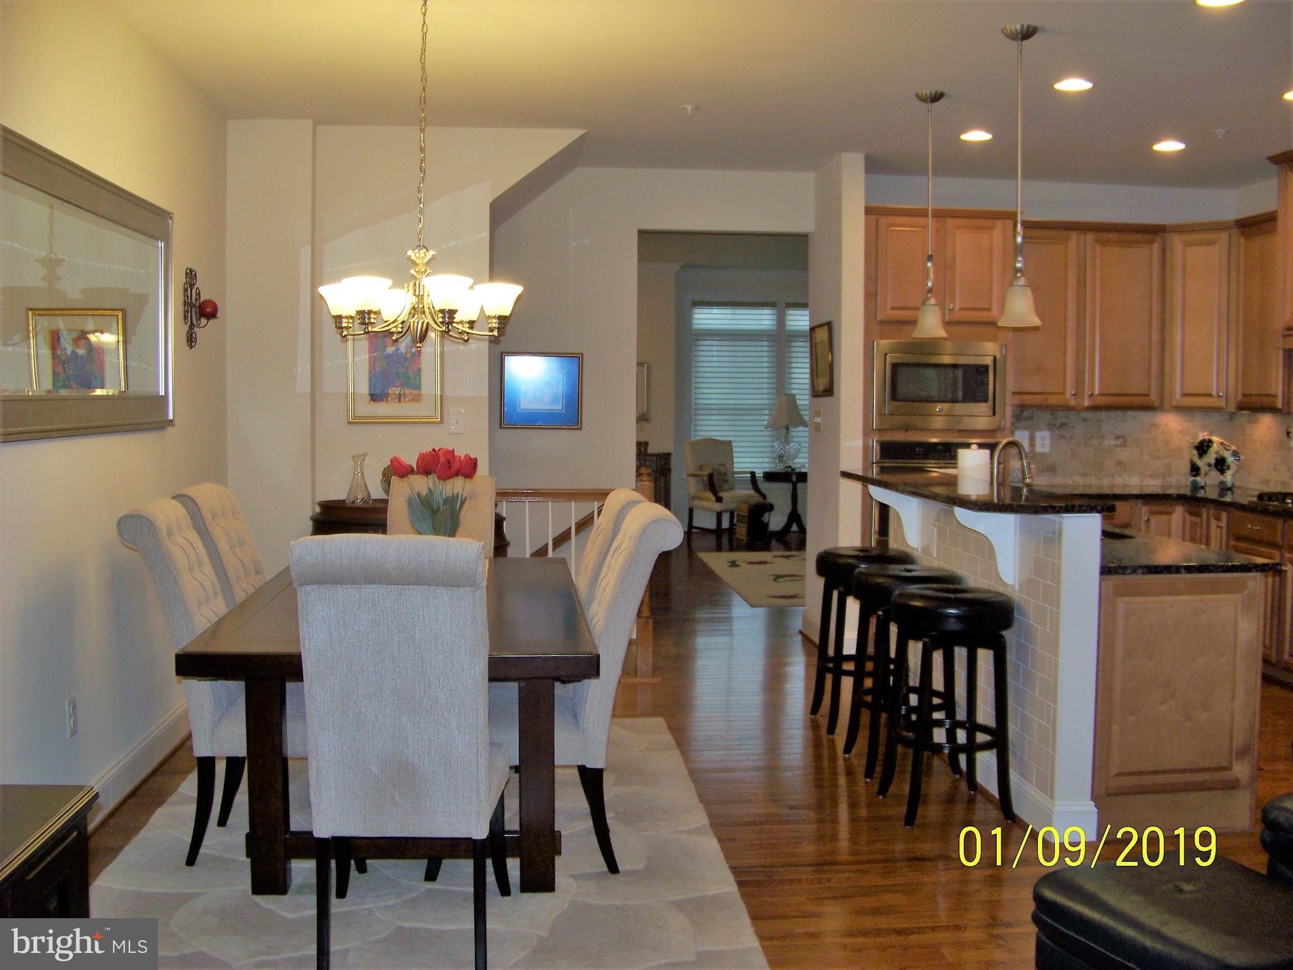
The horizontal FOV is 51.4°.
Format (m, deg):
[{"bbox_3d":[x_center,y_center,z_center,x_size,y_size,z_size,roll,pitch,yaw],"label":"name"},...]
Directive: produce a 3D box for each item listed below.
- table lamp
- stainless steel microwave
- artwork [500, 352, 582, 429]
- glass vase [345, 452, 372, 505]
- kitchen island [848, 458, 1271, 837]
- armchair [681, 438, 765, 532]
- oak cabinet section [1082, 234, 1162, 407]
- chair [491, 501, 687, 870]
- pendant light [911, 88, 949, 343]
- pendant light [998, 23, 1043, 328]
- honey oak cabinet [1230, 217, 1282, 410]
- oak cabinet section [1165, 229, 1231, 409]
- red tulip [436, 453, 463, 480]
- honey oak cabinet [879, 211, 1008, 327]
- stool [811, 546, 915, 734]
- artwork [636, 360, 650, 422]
[{"bbox_3d":[1.386,-0.518,13.274,0.420,0.760,0.420,0,4,-5],"label":"table lamp"},{"bbox_3d":[1.637,-0.572,7.774,0.777,0.505,0.420,0,4,-5],"label":"stainless steel microwave"},{"bbox_3d":[-0.602,-0.535,7.734,0.468,0.435,0.030,0,4,-5],"label":"artwork"},{"bbox_3d":[-1.383,-0.028,6.465,0.125,0.250,0.125,0,4,-5],"label":"glass vase"},{"bbox_3d":[1.466,0.543,5.293,1.020,1.090,2.050,0,4,-5],"label":"kitchen island"},{"bbox_3d":[0.785,0.051,13.233,0.600,1.020,0.630,-2,5,-36],"label":"armchair"},{"bbox_3d":[2.726,-0.955,7.897,0.479,1.011,0.330,0,4,-5],"label":"oak cabinet section"},{"bbox_3d":[-0.290,0.610,4.139,0.740,1.055,0.490,0,4,-5],"label":"chair"},{"bbox_3d":[1.233,-1.159,5.788,0.155,1.040,0.155,0,4,-5],"label":"pendant light"},{"bbox_3d":[1.341,-1.089,4.776,0.156,1.044,0.156,0,4,-5],"label":"pendant light"},{"bbox_3d":[3.482,-0.931,7.300,0.330,1.050,0.500,0,4,-5],"label":"honey oak cabinet"},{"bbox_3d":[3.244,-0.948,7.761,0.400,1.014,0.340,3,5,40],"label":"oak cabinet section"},{"bbox_3d":[-0.654,-0.062,4.465,0.085,0.087,0.075,0,4,-5],"label":"red tulip"},{"bbox_3d":[1.615,-1.212,7.726,0.800,0.620,0.560,0,4,-5],"label":"honey oak cabinet"},{"bbox_3d":[0.940,0.654,5.853,0.430,0.780,0.430,0,4,-5],"label":"stool"},{"bbox_3d":[-0.214,-0.880,12.853,0.460,0.580,0.040,0,4,-5],"label":"artwork"}]

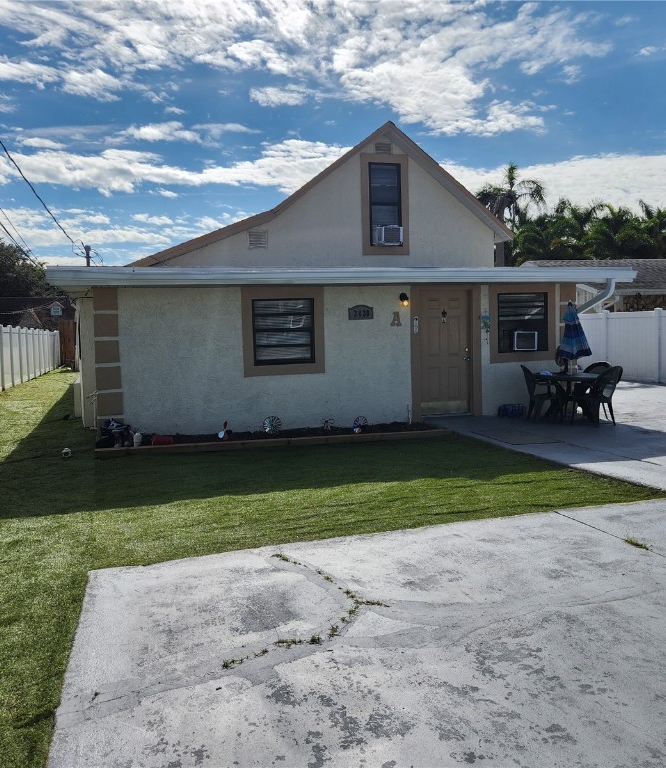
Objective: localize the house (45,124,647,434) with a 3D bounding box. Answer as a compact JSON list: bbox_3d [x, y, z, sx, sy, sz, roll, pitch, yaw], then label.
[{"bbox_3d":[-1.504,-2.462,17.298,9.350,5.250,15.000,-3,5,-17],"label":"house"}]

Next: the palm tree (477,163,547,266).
[{"bbox_3d":[7.765,-5.429,30.212,3.400,8.630,3.400,-3,5,-17],"label":"palm tree"}]

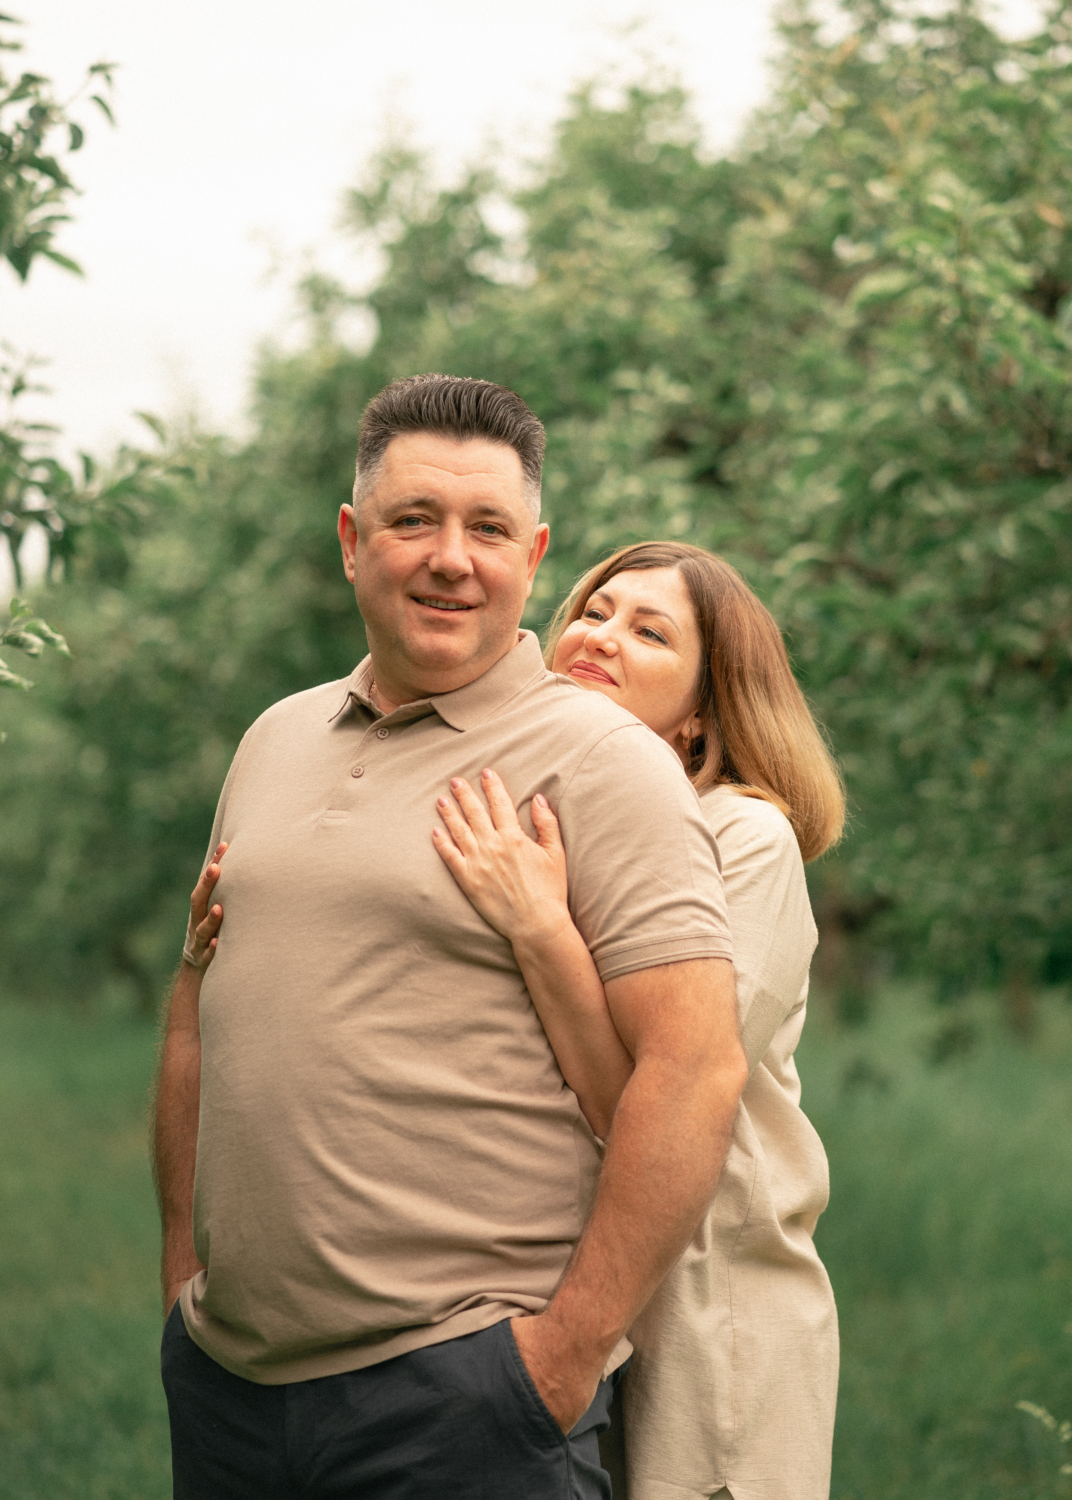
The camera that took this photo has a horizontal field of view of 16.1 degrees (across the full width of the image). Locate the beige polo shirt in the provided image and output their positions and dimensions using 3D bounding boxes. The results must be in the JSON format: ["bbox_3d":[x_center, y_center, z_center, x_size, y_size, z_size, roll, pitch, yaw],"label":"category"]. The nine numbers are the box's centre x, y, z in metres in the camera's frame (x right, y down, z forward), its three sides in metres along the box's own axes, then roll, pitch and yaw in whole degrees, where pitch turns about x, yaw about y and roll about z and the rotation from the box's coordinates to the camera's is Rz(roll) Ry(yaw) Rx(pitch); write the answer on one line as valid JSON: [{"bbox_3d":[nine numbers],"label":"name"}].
[{"bbox_3d":[-0.085,0.222,3.260,0.530,0.655,0.350,-1,-1,32],"label":"beige polo shirt"}]

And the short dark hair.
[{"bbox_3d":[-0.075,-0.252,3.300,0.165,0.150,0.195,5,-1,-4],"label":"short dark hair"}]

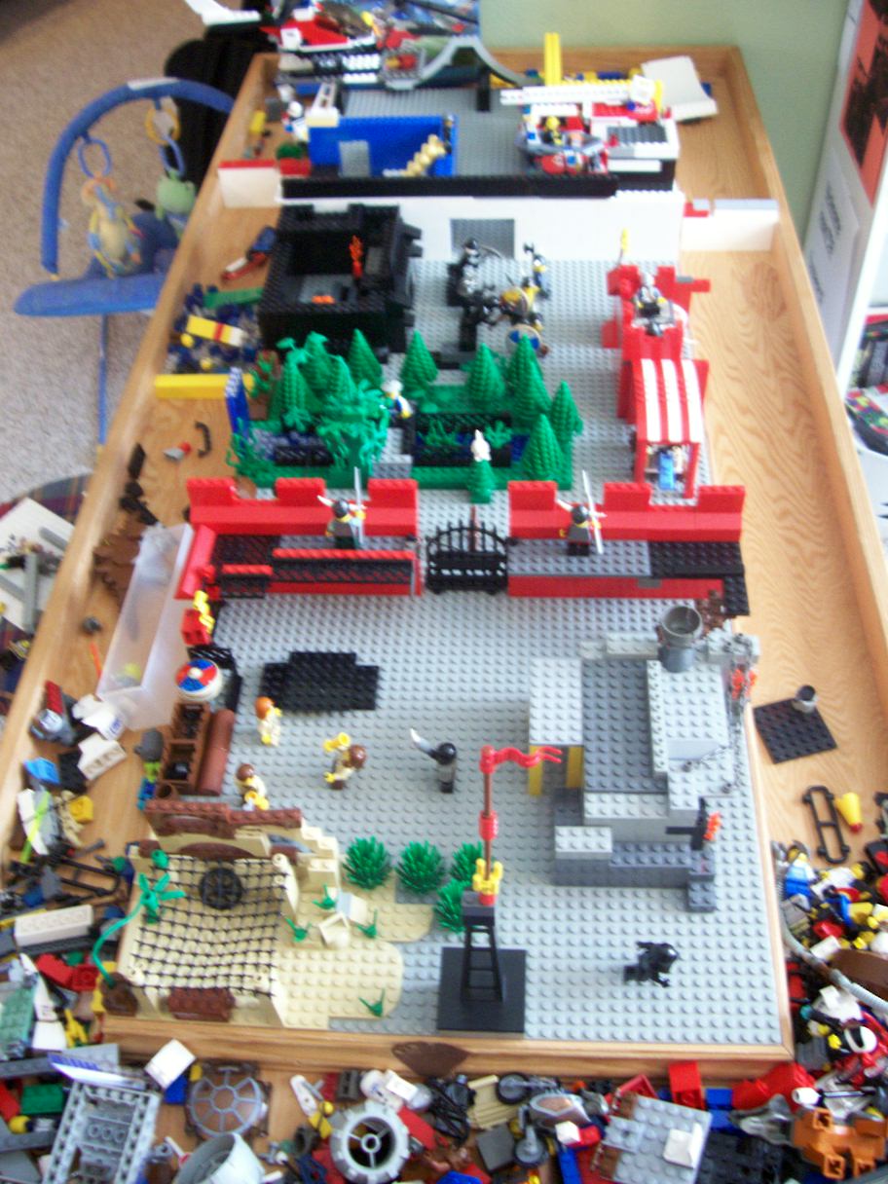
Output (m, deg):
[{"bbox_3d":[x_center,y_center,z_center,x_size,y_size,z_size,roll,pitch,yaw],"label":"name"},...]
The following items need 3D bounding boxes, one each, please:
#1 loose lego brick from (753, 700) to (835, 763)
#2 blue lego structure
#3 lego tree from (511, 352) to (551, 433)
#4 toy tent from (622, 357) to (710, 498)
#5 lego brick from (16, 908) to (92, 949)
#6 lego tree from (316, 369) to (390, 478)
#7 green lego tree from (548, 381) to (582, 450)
[{"bbox_3d":[0.249,0.098,0.828,0.048,0.005,0.048,-12,50,-7],"label":"loose lego brick"},{"bbox_3d":[-0.067,-0.464,1.235,0.160,0.064,0.050,1,49,4],"label":"blue lego structure"},{"bbox_3d":[0.073,-0.165,0.949,0.033,0.066,0.033,0,49,5],"label":"lego tree"},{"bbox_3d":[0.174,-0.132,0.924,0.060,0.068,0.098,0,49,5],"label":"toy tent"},{"bbox_3d":[-0.251,0.215,0.748,0.048,0.011,0.016,-8,38,-13],"label":"lego brick"},{"bbox_3d":[-0.072,-0.126,0.909,0.056,0.080,0.050,1,49,4],"label":"lego tree"},{"bbox_3d":[0.095,-0.145,0.937,0.032,0.064,0.032,1,49,4],"label":"green lego tree"}]

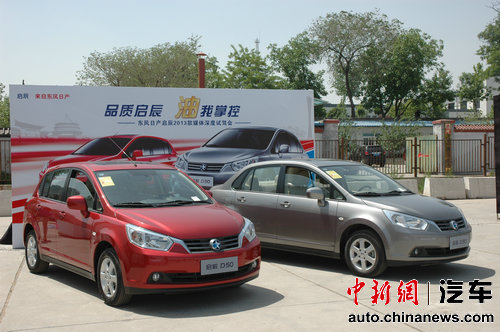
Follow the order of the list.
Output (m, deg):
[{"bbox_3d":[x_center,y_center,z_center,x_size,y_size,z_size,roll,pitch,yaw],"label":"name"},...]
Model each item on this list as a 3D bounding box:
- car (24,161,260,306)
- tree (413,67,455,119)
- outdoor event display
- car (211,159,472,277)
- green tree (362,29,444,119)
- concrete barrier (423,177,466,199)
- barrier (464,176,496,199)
[{"bbox_3d":[-1.525,0.684,8.084,1.730,1.530,4.250,-1,0,-35],"label":"car"},{"bbox_3d":[17.914,-4.562,61.988,4.080,10.210,3.880,-1,0,0],"label":"tree"},{"bbox_3d":[-1.522,-0.047,12.537,5.947,2.970,0.200,-1,1,-17],"label":"outdoor event display"},{"bbox_3d":[1.131,0.648,9.563,1.730,1.520,4.420,-1,0,-42],"label":"car"},{"bbox_3d":[14.304,-6.059,58.985,7.580,13.310,7.200,-1,0,0],"label":"green tree"},{"bbox_3d":[6.994,0.811,22.974,1.450,0.770,0.500,-1,1,-16],"label":"concrete barrier"},{"bbox_3d":[8.529,0.782,23.422,1.450,0.770,0.500,-1,1,-16],"label":"barrier"}]

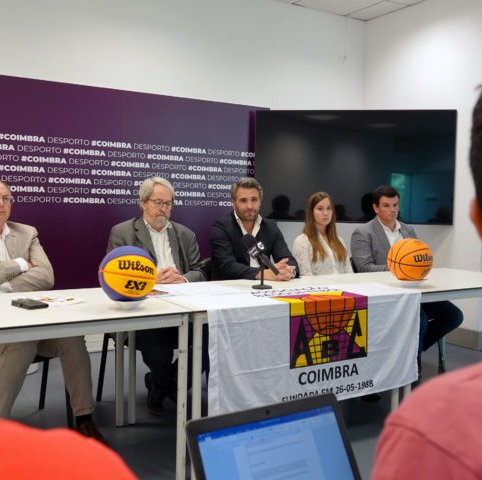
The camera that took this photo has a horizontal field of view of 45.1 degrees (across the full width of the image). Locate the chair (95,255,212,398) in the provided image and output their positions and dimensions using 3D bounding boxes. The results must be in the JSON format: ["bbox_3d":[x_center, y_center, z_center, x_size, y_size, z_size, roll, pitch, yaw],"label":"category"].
[{"bbox_3d":[-0.470,0.543,3.278,0.550,0.810,0.550,-1,4,-31],"label":"chair"}]

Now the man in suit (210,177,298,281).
[{"bbox_3d":[0.048,0.281,3.566,0.600,1.320,0.700,-1,3,-28],"label":"man in suit"}]

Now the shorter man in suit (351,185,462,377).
[{"bbox_3d":[1.137,0.267,4.179,0.570,1.320,0.770,-2,4,-43],"label":"shorter man in suit"}]

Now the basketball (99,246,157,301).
[{"bbox_3d":[-0.453,0.141,2.330,0.231,0.231,0.231,-1,3,-31],"label":"basketball"}]

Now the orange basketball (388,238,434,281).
[{"bbox_3d":[0.929,0.116,3.180,0.241,0.241,0.241,-1,3,-31],"label":"orange basketball"}]

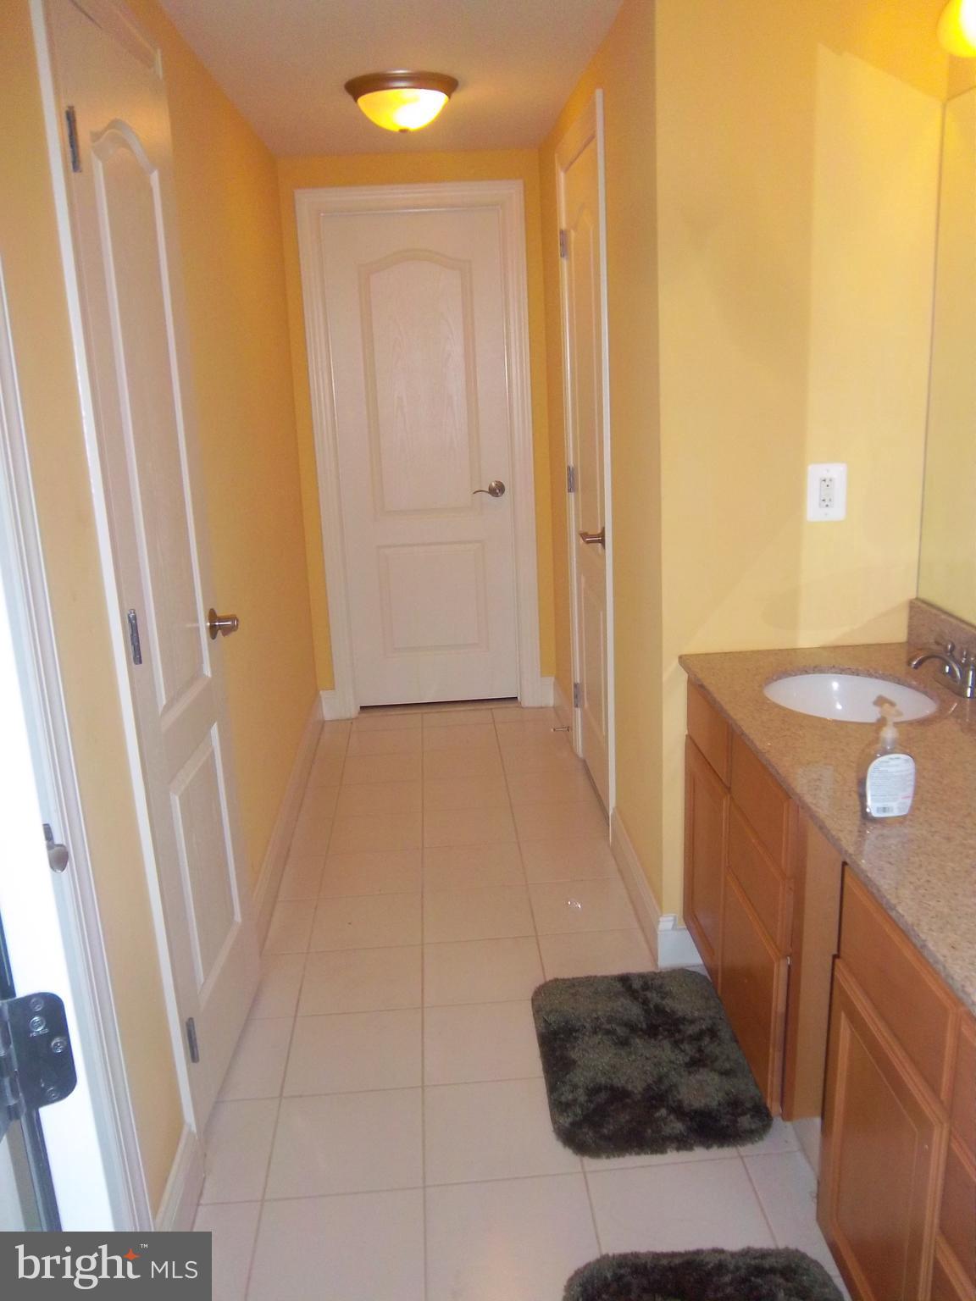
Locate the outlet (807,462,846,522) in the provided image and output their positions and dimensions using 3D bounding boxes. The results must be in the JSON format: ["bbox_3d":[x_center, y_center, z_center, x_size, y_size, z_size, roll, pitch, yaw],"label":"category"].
[{"bbox_3d":[0.760,-0.353,2.357,0.085,0.126,0.009,-3,16,-3],"label":"outlet"}]

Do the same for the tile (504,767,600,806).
[{"bbox_3d":[0.224,0.494,3.784,0.302,0.010,0.290,-3,16,-3],"label":"tile"}]

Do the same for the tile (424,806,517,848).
[{"bbox_3d":[-0.063,0.598,3.548,0.306,0.010,0.286,-3,16,-3],"label":"tile"}]

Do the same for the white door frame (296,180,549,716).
[{"bbox_3d":[-0.259,-0.769,4.377,0.879,2.143,0.100,-3,16,-3],"label":"white door frame"}]

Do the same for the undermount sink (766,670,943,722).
[{"bbox_3d":[0.738,0.179,2.163,0.340,0.160,0.395,-3,16,-3],"label":"undermount sink"}]

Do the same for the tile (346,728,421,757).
[{"bbox_3d":[-0.416,0.379,4.303,0.302,0.010,0.290,-3,16,-3],"label":"tile"}]

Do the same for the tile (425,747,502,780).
[{"bbox_3d":[-0.098,0.439,4.059,0.301,0.010,0.281,-3,16,-3],"label":"tile"}]

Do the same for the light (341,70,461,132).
[{"bbox_3d":[-0.245,-1.562,3.035,0.324,0.124,0.324,-3,16,-3],"label":"light"}]

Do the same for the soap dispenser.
[{"bbox_3d":[0.605,0.163,1.593,0.080,0.184,0.056,-3,16,-3],"label":"soap dispenser"}]

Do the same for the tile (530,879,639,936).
[{"bbox_3d":[0.262,0.723,2.964,0.275,0.010,0.290,-3,16,-3],"label":"tile"}]

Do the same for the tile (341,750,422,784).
[{"bbox_3d":[-0.406,0.462,4.086,0.306,0.010,0.286,-3,16,-3],"label":"tile"}]

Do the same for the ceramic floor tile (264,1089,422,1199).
[{"bbox_3d":[-0.285,1.005,2.155,0.306,0.010,0.286,-3,16,-3],"label":"ceramic floor tile"}]

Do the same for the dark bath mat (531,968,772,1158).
[{"bbox_3d":[0.346,0.898,2.356,0.453,0.028,0.606,-3,16,-3],"label":"dark bath mat"}]

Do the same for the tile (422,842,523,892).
[{"bbox_3d":[-0.045,0.670,3.244,0.303,0.010,0.284,-3,16,-3],"label":"tile"}]

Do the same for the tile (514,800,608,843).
[{"bbox_3d":[0.239,0.580,3.562,0.294,0.010,0.286,-3,16,-3],"label":"tile"}]

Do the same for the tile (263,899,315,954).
[{"bbox_3d":[-0.548,0.776,2.944,0.122,0.010,0.284,-3,16,-3],"label":"tile"}]

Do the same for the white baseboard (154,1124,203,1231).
[{"bbox_3d":[-0.554,0.990,1.897,0.020,0.140,0.285,-3,16,-3],"label":"white baseboard"}]

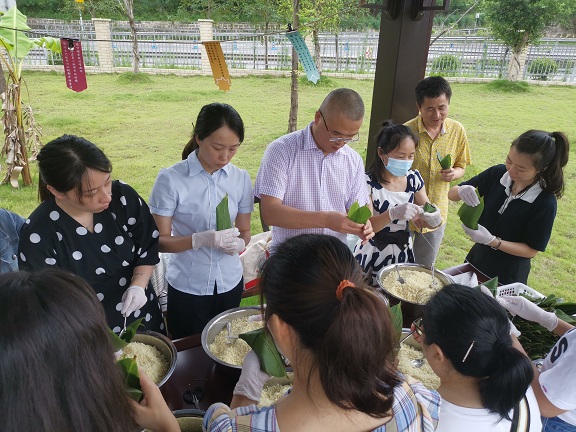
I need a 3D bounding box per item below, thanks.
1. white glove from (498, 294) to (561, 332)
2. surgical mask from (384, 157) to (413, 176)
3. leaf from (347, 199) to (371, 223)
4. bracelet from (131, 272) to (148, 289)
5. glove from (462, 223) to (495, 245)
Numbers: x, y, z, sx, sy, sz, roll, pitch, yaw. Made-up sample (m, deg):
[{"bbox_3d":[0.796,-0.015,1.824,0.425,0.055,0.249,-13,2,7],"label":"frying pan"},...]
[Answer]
[{"bbox_3d":[0.748,0.296,1.400,0.175,0.070,0.080,19,28,36],"label":"white glove"},{"bbox_3d":[0.521,-0.234,2.120,0.140,0.095,0.075,-6,41,-17],"label":"surgical mask"},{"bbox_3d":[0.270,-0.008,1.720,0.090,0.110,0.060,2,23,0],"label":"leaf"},{"bbox_3d":[-0.466,0.202,1.410,0.058,0.062,0.020,-5,43,34],"label":"bracelet"},{"bbox_3d":[0.840,0.077,1.980,0.160,0.070,0.085,15,27,-9],"label":"glove"}]

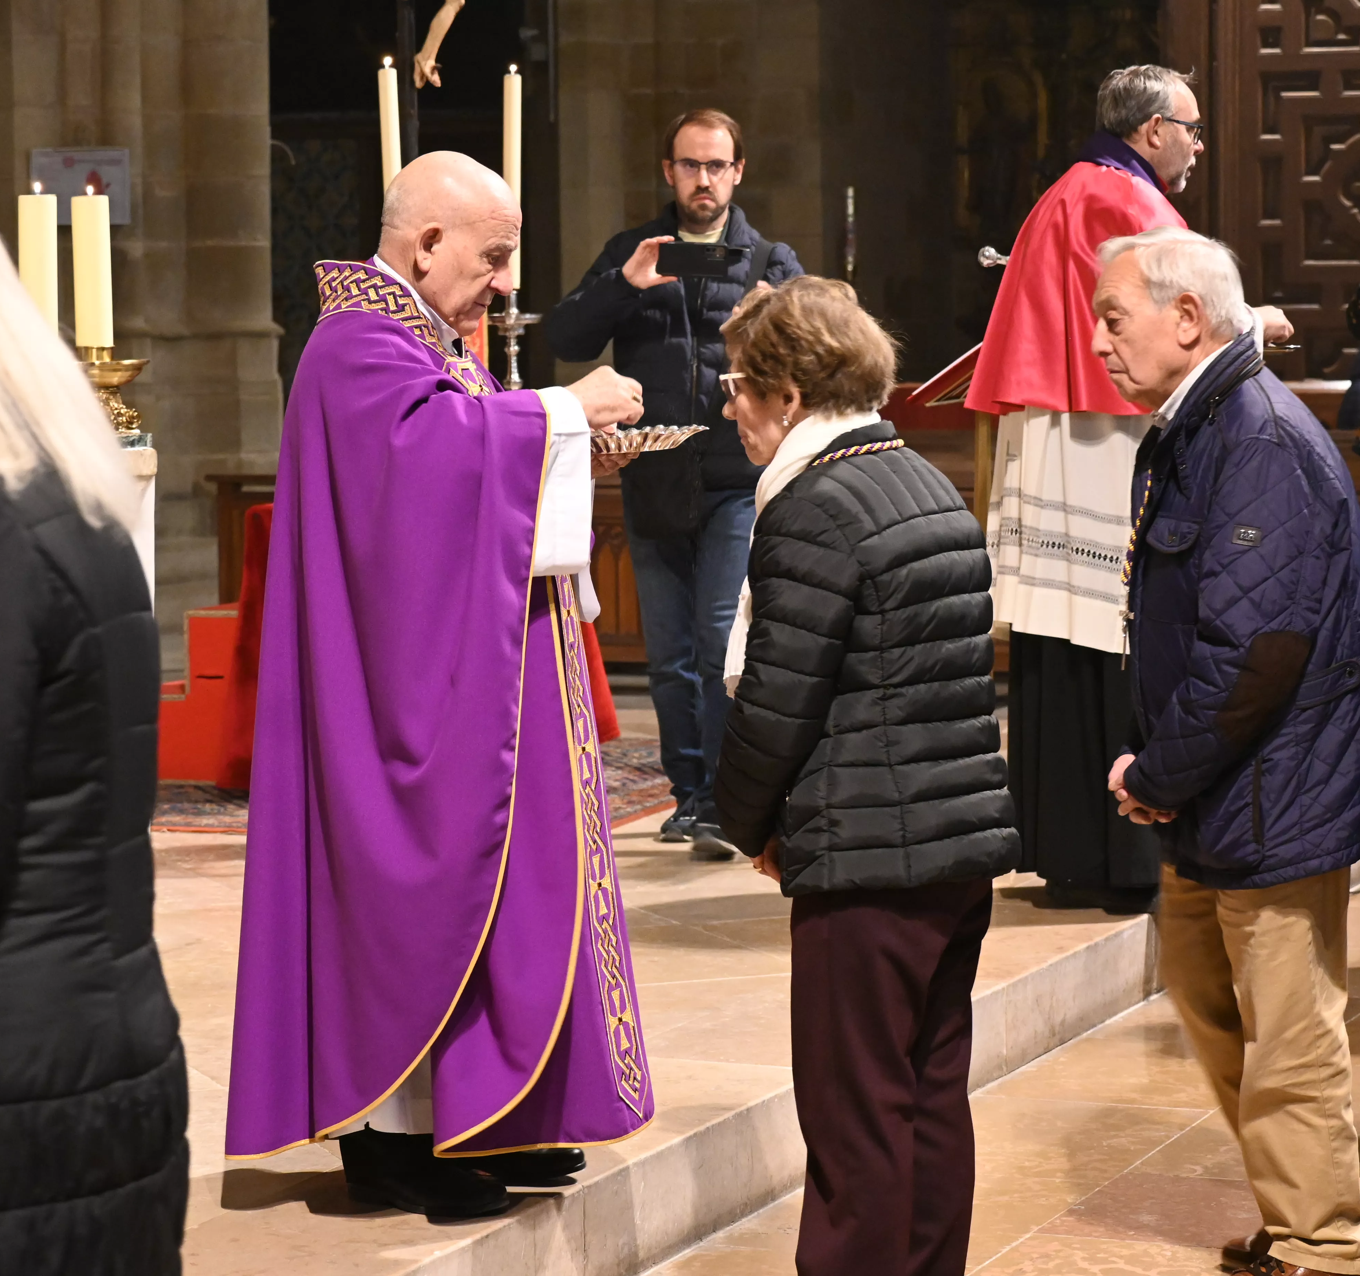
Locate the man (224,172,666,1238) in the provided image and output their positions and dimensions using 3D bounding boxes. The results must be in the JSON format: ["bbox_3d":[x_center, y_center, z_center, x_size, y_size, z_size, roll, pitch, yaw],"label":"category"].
[{"bbox_3d":[-0.368,0.070,6.120,0.630,1.617,0.620,1,6,16],"label":"man"}]

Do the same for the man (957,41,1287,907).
[{"bbox_3d":[0.960,-0.326,8.580,0.680,1.798,0.600,-2,6,-15],"label":"man"}]

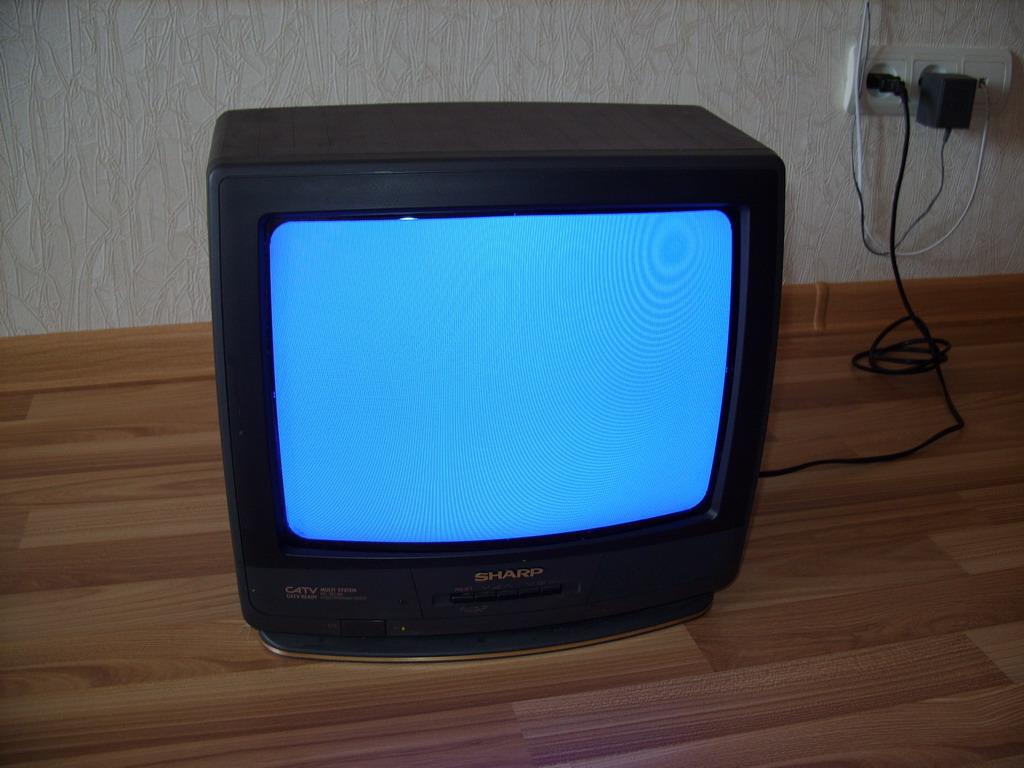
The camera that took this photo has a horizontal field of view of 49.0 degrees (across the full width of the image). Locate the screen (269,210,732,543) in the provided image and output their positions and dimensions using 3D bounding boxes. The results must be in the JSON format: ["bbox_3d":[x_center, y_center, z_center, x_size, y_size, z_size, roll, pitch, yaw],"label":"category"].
[{"bbox_3d":[-0.004,-0.004,0.722,0.290,0.213,0.025,-3,22,-10],"label":"screen"}]

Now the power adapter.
[{"bbox_3d":[0.499,-0.326,1.293,0.043,0.056,0.050,-5,24,-13],"label":"power adapter"}]

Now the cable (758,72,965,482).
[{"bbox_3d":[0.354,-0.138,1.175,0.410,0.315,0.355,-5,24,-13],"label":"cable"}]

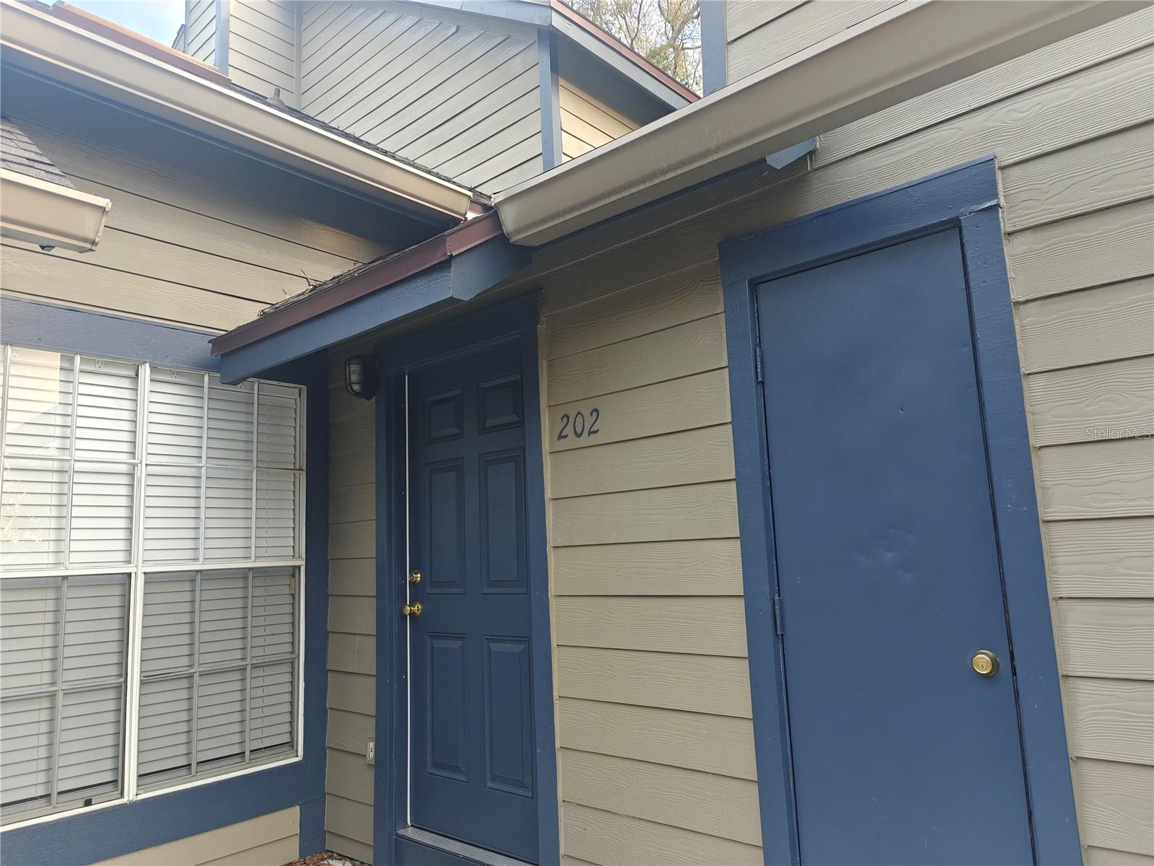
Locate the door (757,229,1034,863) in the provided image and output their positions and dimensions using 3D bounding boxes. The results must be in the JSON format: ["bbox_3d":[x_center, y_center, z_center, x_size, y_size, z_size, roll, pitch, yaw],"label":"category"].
[{"bbox_3d":[0.845,0.499,2.084,0.600,2.030,0.050,-10,-11,41],"label":"door"}]

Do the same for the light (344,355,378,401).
[{"bbox_3d":[-1.045,-0.264,3.704,0.115,0.205,0.120,-10,-11,41],"label":"light"}]

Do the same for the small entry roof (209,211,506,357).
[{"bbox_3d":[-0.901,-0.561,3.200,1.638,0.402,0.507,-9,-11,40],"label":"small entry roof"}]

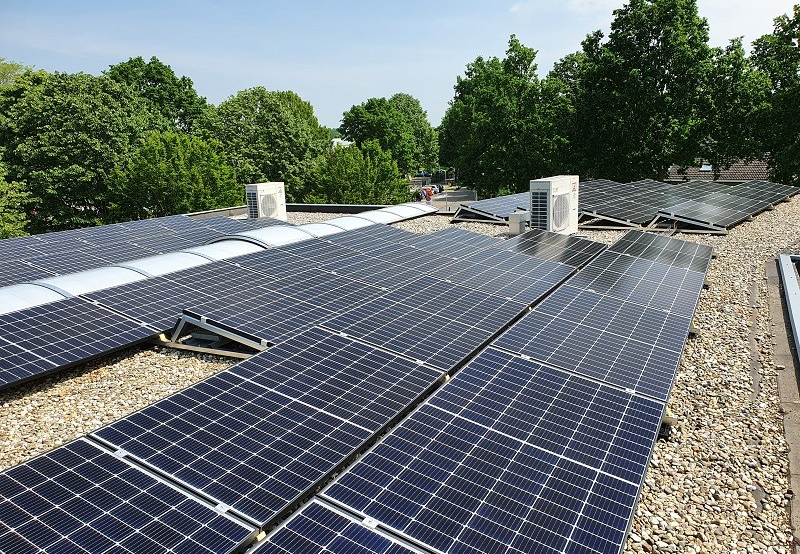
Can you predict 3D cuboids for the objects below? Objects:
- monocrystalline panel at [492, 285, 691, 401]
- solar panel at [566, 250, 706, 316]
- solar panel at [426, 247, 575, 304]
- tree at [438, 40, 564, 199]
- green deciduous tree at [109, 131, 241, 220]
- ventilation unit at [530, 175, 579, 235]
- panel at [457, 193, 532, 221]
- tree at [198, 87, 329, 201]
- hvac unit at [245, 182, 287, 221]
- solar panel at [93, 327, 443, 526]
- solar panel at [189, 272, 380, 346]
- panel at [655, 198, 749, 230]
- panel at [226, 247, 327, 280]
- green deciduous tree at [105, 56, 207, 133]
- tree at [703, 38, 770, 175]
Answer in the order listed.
[{"bbox_3d":[1.421,0.399,4.203,1.025,0.070,1.730,16,19,26],"label":"monocrystalline panel"},{"bbox_3d":[2.329,0.036,5.802,1.040,0.040,1.755,17,19,26],"label":"solar panel"},{"bbox_3d":[1.139,-0.037,6.345,1.040,0.040,1.755,17,19,26],"label":"solar panel"},{"bbox_3d":[7.849,-9.917,45.691,9.080,15.620,9.080,0,13,10],"label":"tree"},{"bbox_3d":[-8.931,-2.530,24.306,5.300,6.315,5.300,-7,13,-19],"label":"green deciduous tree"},{"bbox_3d":[2.542,-1.140,9.853,0.360,0.930,0.950,9,17,41],"label":"ventilation unit"},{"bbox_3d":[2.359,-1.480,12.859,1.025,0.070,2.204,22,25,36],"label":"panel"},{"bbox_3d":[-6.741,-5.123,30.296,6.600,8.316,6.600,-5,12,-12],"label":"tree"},{"bbox_3d":[-2.862,-1.578,12.989,0.330,0.865,0.830,5,14,30],"label":"hvac unit"},{"bbox_3d":[-0.588,0.706,3.379,1.040,0.040,1.755,16,20,25],"label":"solar panel"},{"bbox_3d":[-0.888,0.255,5.465,1.025,0.070,1.730,16,19,26],"label":"solar panel"},{"bbox_3d":[5.185,-1.060,10.151,1.025,0.070,1.750,22,25,36],"label":"panel"},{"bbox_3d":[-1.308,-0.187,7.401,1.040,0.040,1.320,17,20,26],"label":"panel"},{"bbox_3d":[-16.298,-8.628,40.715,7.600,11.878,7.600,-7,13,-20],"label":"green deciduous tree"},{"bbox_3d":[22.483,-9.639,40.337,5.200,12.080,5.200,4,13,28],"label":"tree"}]

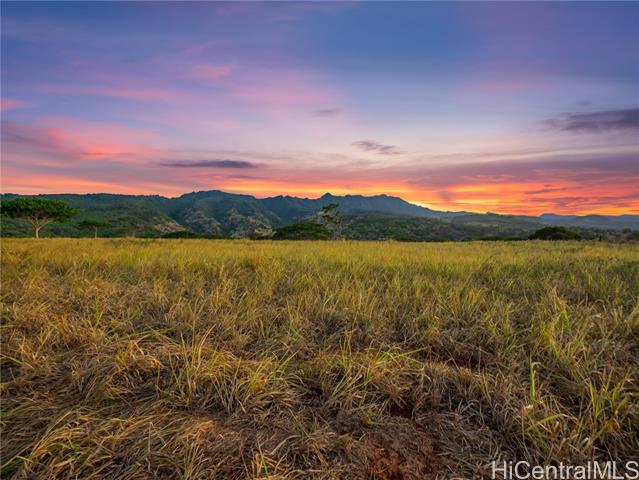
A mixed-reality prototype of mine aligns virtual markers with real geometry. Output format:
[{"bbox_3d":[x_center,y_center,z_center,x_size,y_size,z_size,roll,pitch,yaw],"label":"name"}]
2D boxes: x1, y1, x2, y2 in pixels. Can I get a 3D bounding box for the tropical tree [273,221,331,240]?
[{"bbox_3d":[-4.030,-2.070,68.000,13.030,4.830,11.000,0,0,0],"label":"tropical tree"}]

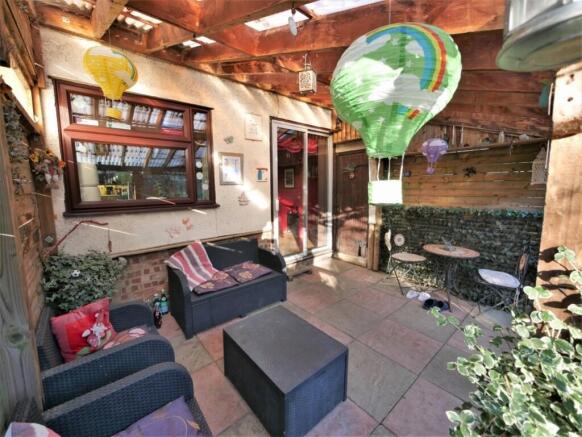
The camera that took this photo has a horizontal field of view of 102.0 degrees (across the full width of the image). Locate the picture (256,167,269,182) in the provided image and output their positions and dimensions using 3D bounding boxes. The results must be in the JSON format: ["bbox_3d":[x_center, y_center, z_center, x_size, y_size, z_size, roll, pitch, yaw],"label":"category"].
[{"bbox_3d":[-0.426,-0.661,3.566,0.201,0.222,0.025,-6,8,-39],"label":"picture"}]

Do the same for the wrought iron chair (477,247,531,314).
[{"bbox_3d":[2.398,0.682,2.723,0.440,0.850,0.390,4,8,39],"label":"wrought iron chair"}]

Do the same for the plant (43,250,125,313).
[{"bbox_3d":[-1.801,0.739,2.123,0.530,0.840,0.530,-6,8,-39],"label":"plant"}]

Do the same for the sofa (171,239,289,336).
[{"bbox_3d":[-0.770,0.745,2.972,1.280,0.780,0.690,-6,8,-39],"label":"sofa"}]

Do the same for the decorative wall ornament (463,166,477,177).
[{"bbox_3d":[2.325,-0.614,3.074,0.030,0.122,0.147,-6,8,-39],"label":"decorative wall ornament"}]

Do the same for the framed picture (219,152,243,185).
[{"bbox_3d":[-0.816,-0.683,3.237,0.352,0.438,0.030,-6,8,-39],"label":"framed picture"}]

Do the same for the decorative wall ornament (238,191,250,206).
[{"bbox_3d":[-0.670,-0.281,3.401,0.173,0.202,0.025,-6,8,-39],"label":"decorative wall ornament"}]

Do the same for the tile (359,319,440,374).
[{"bbox_3d":[1.047,1.195,2.272,0.600,0.020,0.600,-6,8,-39],"label":"tile"}]

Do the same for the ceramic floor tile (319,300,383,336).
[{"bbox_3d":[0.684,1.148,2.741,0.600,0.020,0.600,-6,8,-39],"label":"ceramic floor tile"}]

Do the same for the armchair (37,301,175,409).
[{"bbox_3d":[-1.197,0.917,1.521,0.690,0.780,0.730,-6,8,-39],"label":"armchair"}]

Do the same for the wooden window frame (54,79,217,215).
[{"bbox_3d":[-1.533,-0.685,2.610,1.460,1.220,0.110,-6,8,-39],"label":"wooden window frame"}]

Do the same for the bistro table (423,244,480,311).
[{"bbox_3d":[1.986,0.746,2.934,0.600,0.690,0.600,-6,8,-39],"label":"bistro table"}]

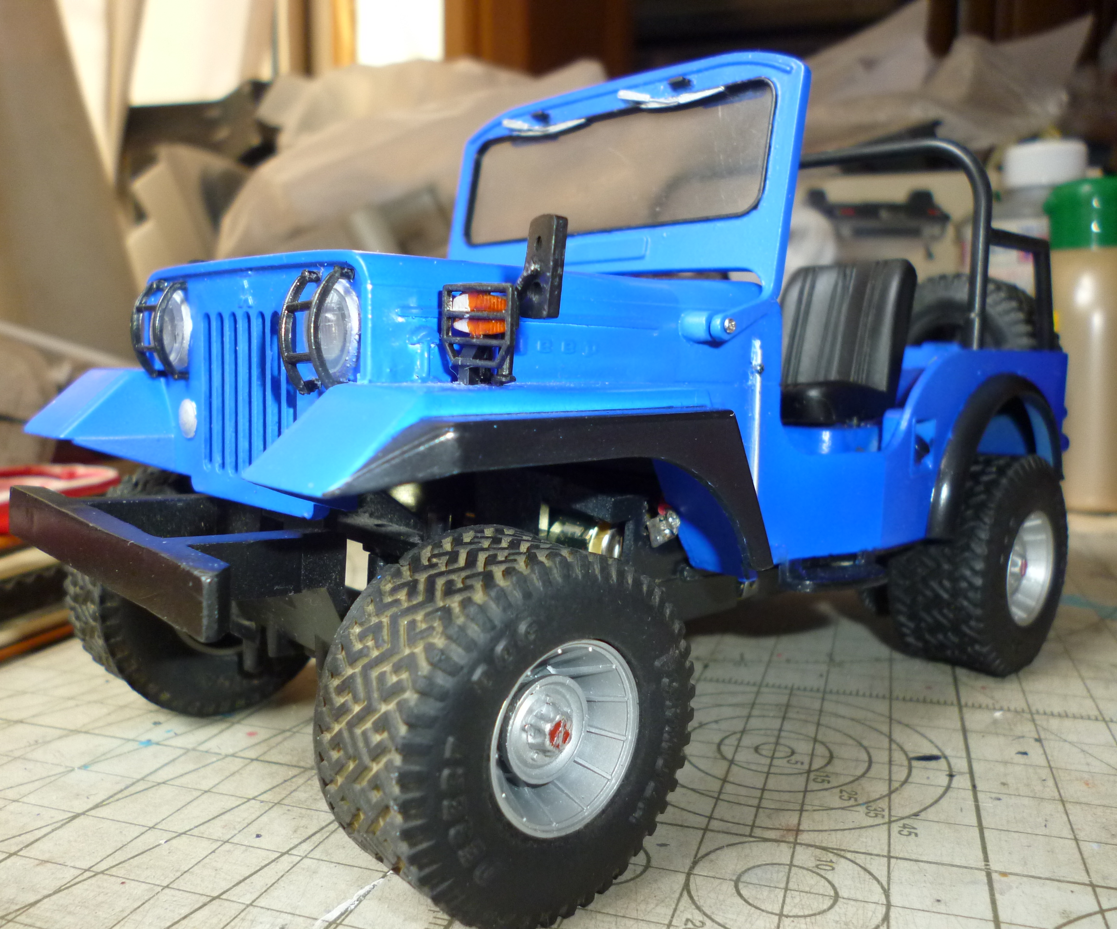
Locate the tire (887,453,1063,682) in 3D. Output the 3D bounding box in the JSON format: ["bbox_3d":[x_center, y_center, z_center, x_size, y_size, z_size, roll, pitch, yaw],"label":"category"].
[{"bbox_3d":[0.071,0.016,0.168,0.037,0.037,0.016,-7,10,-42],"label":"tire"}]

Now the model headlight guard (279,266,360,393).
[{"bbox_3d":[-0.024,-0.013,0.098,0.005,0.012,0.008,-7,10,-42],"label":"model headlight guard"}]

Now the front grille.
[{"bbox_3d":[-0.035,-0.008,0.116,0.002,0.020,0.023,-7,10,-42],"label":"front grille"}]

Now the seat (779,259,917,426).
[{"bbox_3d":[0.042,-0.020,0.162,0.026,0.025,0.021,-7,10,-42],"label":"seat"}]

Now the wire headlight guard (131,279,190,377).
[{"bbox_3d":[-0.051,-0.017,0.127,0.005,0.012,0.008,-7,10,-42],"label":"wire headlight guard"}]

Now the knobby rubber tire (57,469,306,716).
[{"bbox_3d":[-0.053,0.018,0.153,0.037,0.037,0.016,-7,10,-42],"label":"knobby rubber tire"}]

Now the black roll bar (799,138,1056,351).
[{"bbox_3d":[0.057,-0.040,0.198,0.035,0.035,0.072,-7,10,-42],"label":"black roll bar"}]

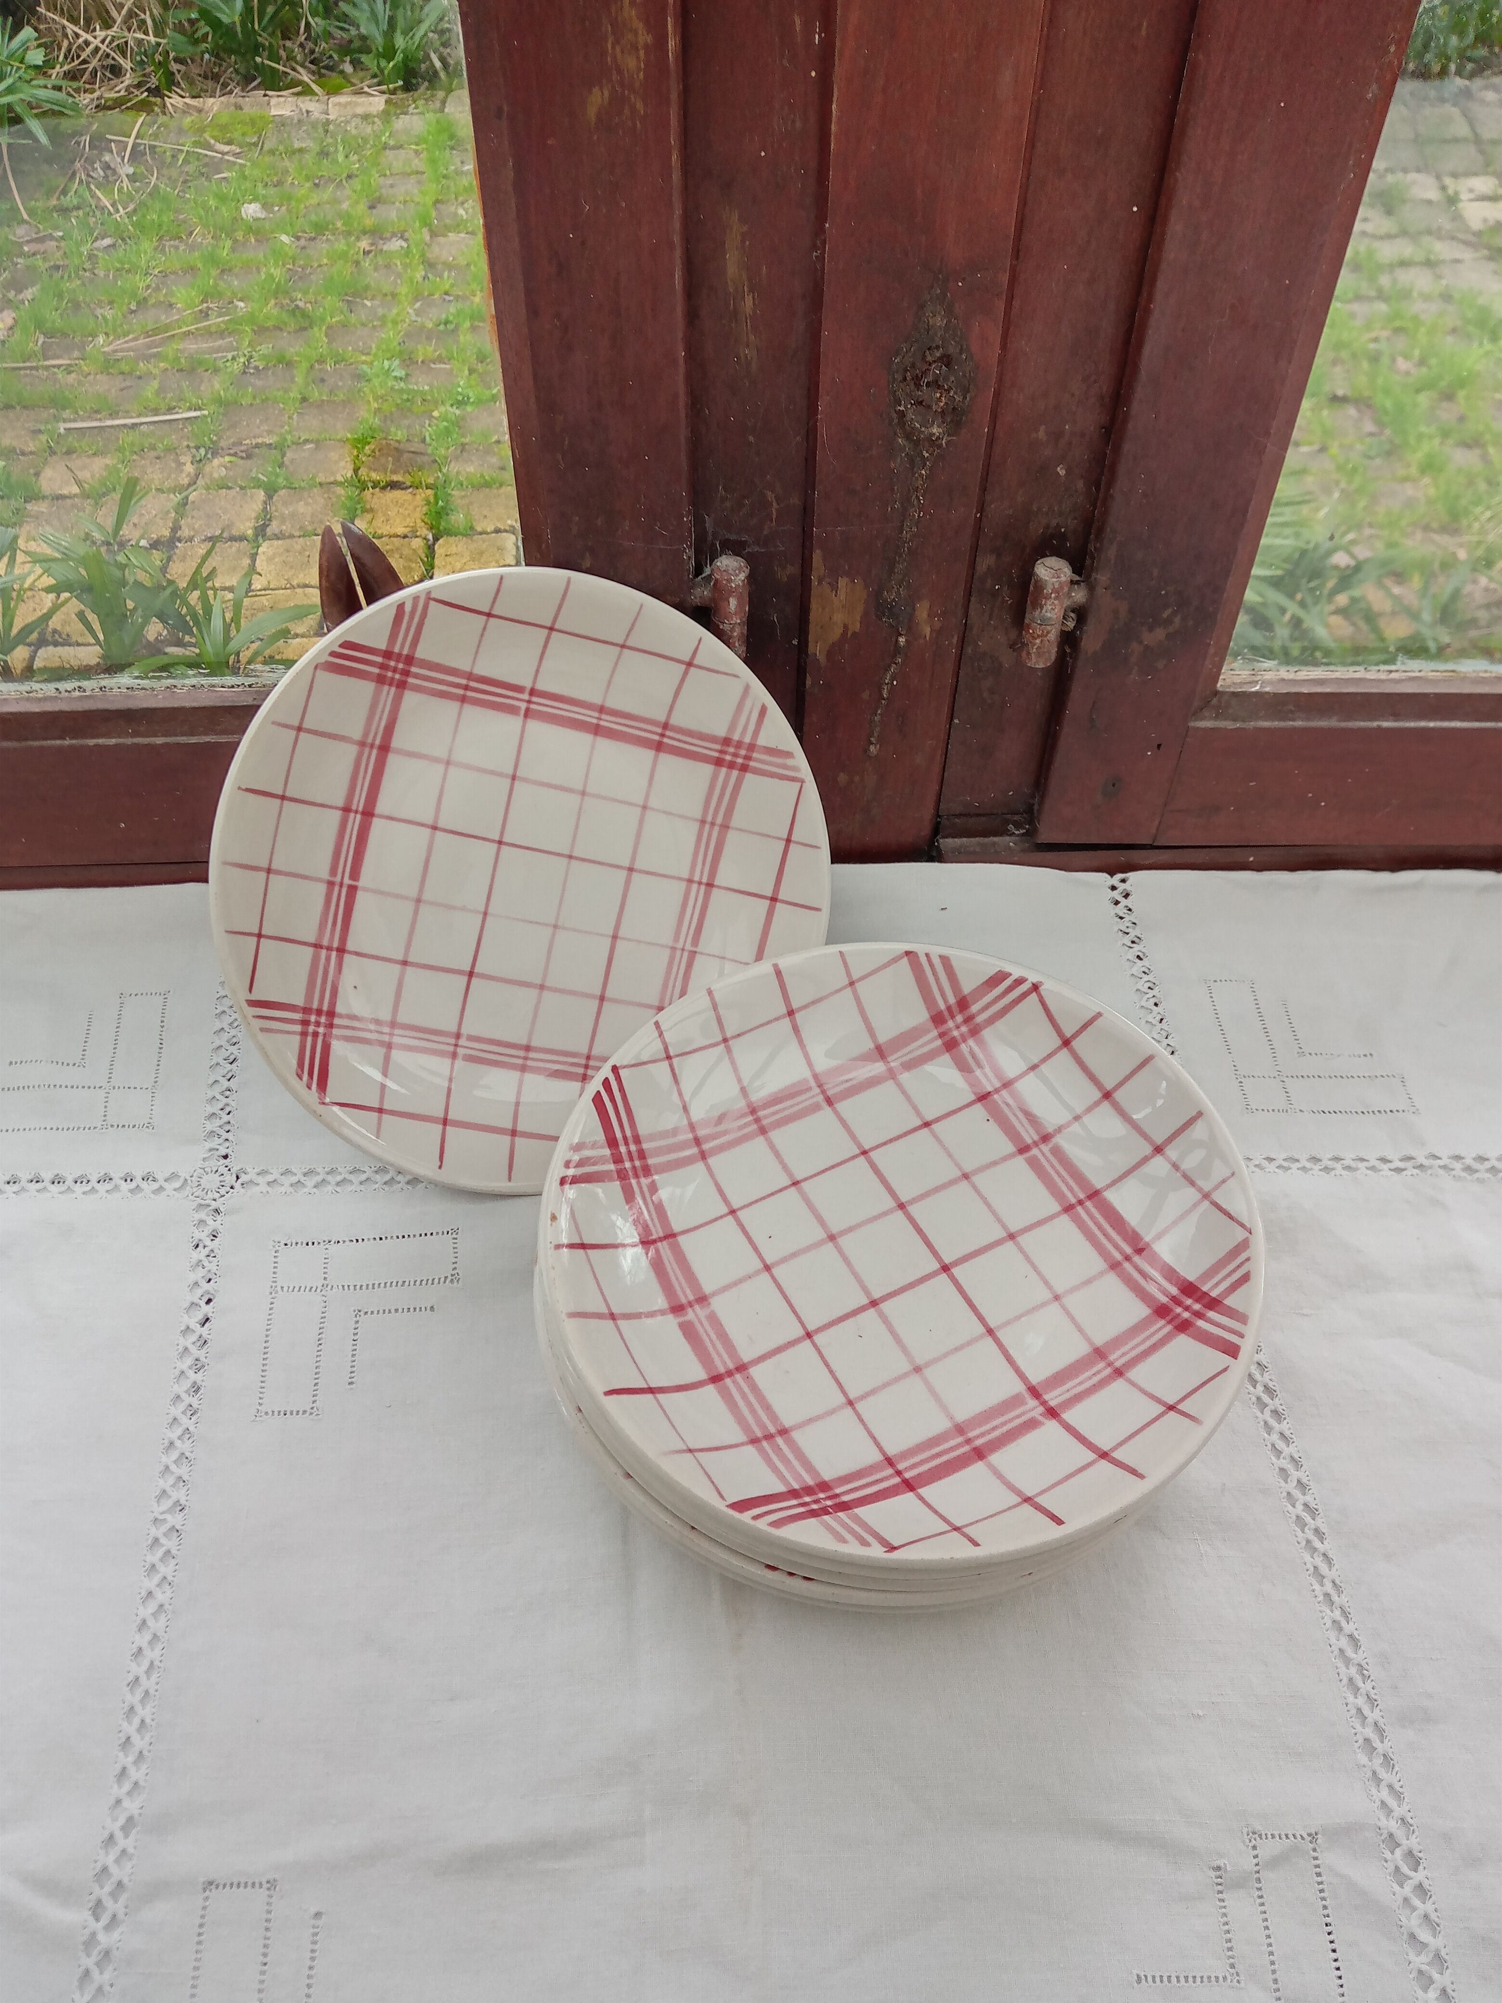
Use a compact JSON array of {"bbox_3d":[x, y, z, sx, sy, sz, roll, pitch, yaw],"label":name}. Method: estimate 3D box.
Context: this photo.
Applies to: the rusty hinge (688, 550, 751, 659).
[{"bbox_3d":[-0.011,-0.143,0.600,0.022,0.042,0.015,-1,51,-1],"label":"rusty hinge"}]

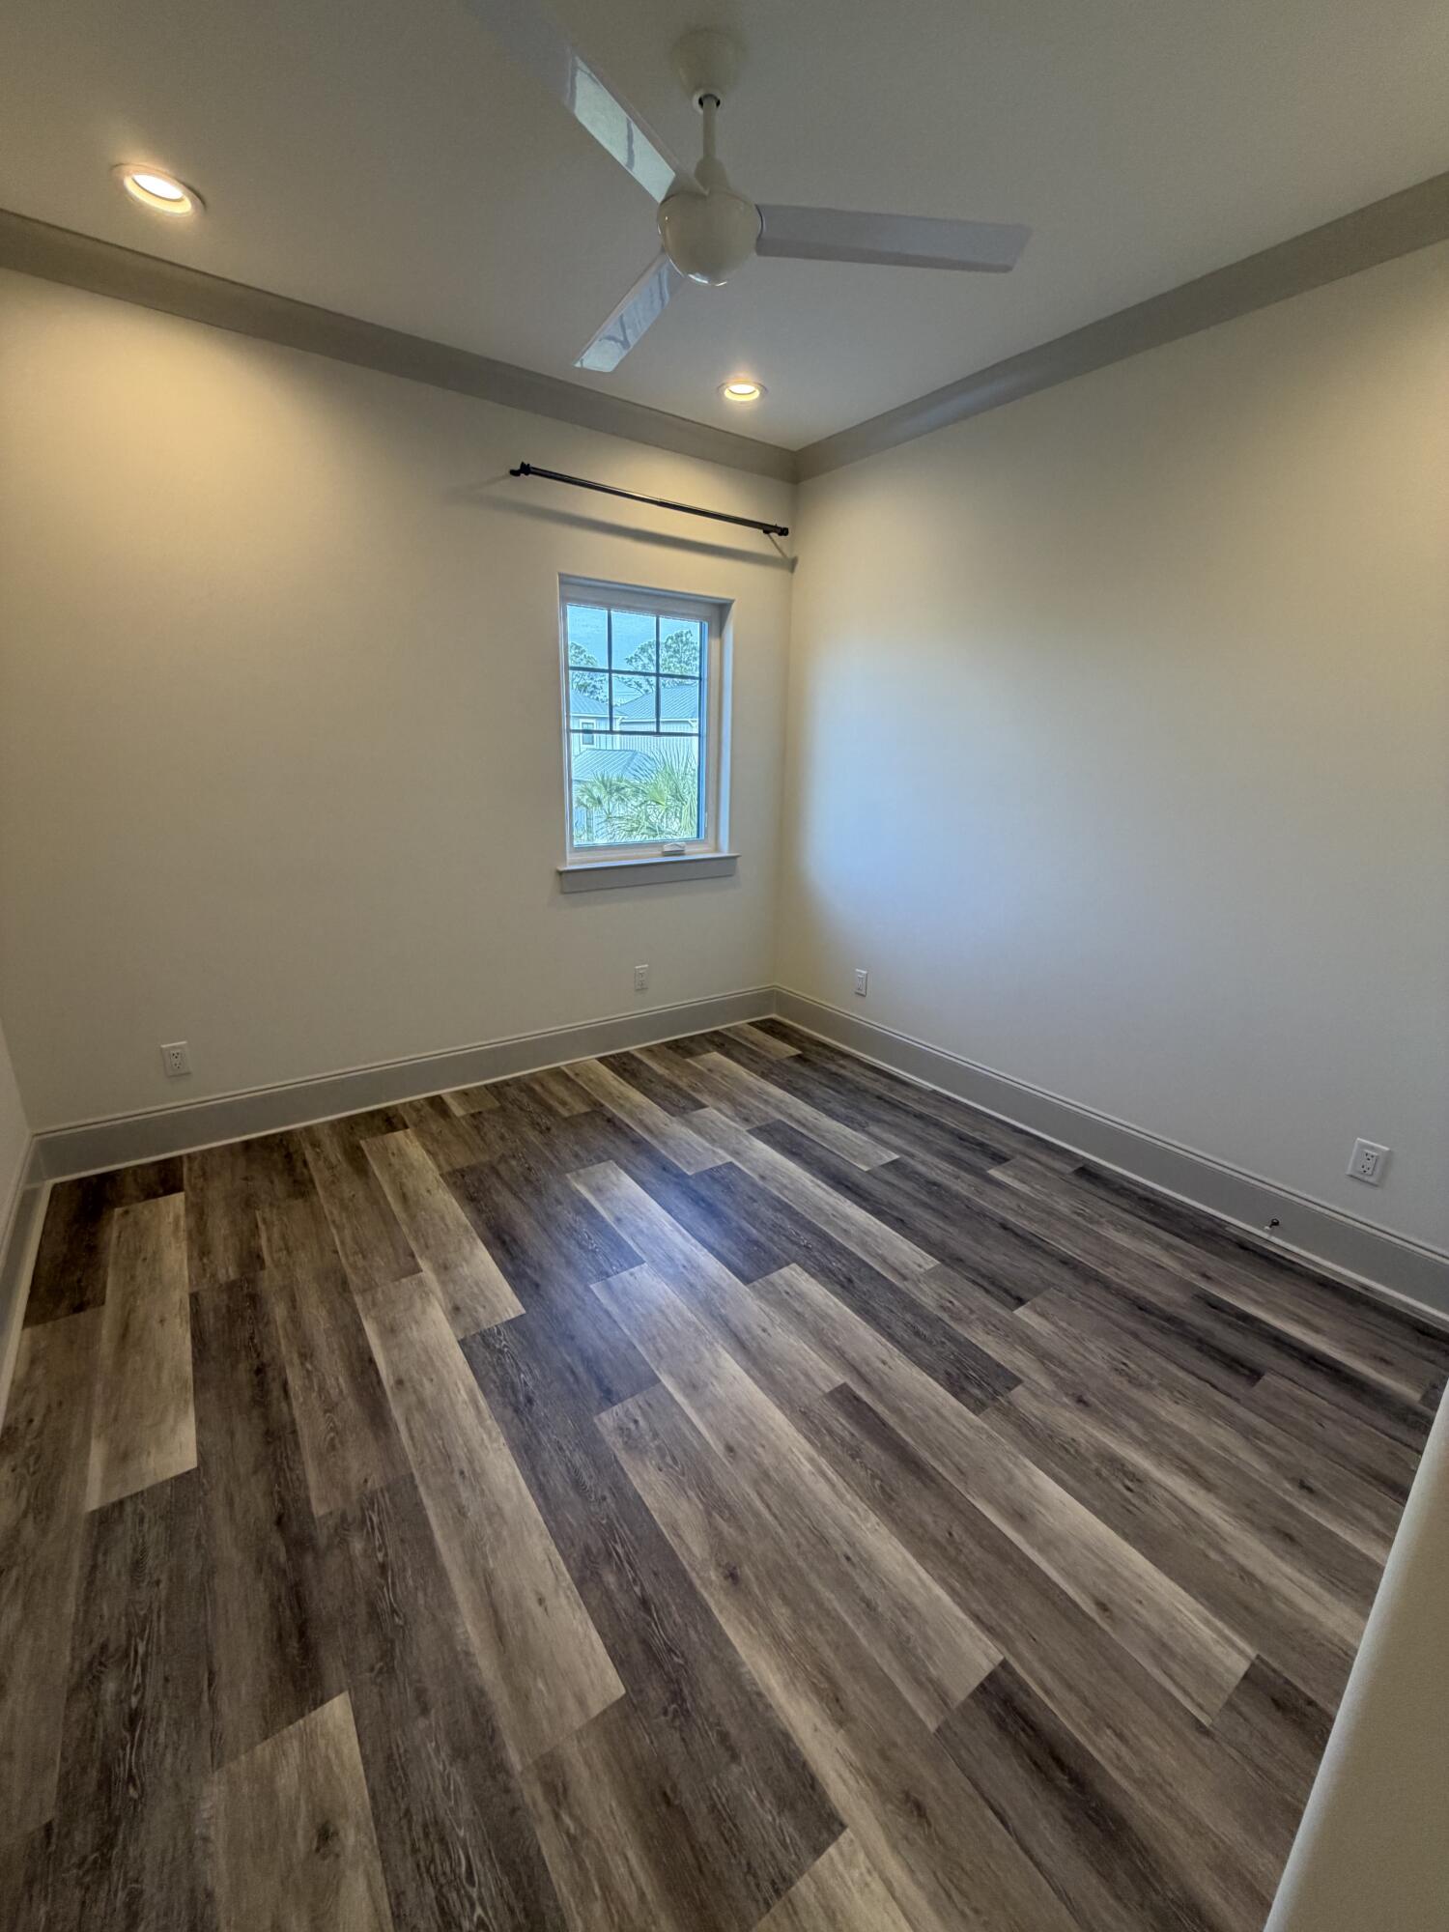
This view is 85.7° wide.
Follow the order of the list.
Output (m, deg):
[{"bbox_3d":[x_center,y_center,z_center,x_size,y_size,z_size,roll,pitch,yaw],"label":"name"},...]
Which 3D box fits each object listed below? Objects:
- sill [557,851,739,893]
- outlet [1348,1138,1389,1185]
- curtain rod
[{"bbox_3d":[-0.351,-0.446,3.649,0.969,0.110,0.120,-10,19,-34],"label":"sill"},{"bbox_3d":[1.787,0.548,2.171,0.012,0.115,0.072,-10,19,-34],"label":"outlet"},{"bbox_3d":[-0.244,-1.881,3.189,1.270,0.052,0.112,-10,19,-34],"label":"curtain rod"}]

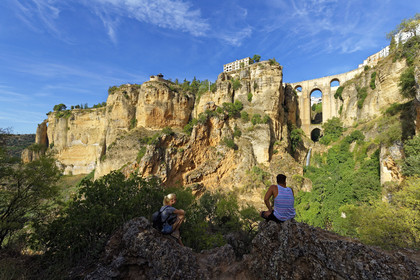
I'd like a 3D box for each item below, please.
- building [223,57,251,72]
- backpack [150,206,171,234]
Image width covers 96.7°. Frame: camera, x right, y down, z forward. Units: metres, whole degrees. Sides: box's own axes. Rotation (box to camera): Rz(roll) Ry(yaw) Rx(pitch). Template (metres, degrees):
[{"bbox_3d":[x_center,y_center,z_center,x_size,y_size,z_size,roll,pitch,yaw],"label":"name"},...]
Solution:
[{"bbox_3d":[35.200,-87.200,224.500,34.500,9.500,14.000,0,0,39],"label":"building"},{"bbox_3d":[-0.974,1.566,3.600,0.220,0.430,0.290,11,-4,-23],"label":"backpack"}]

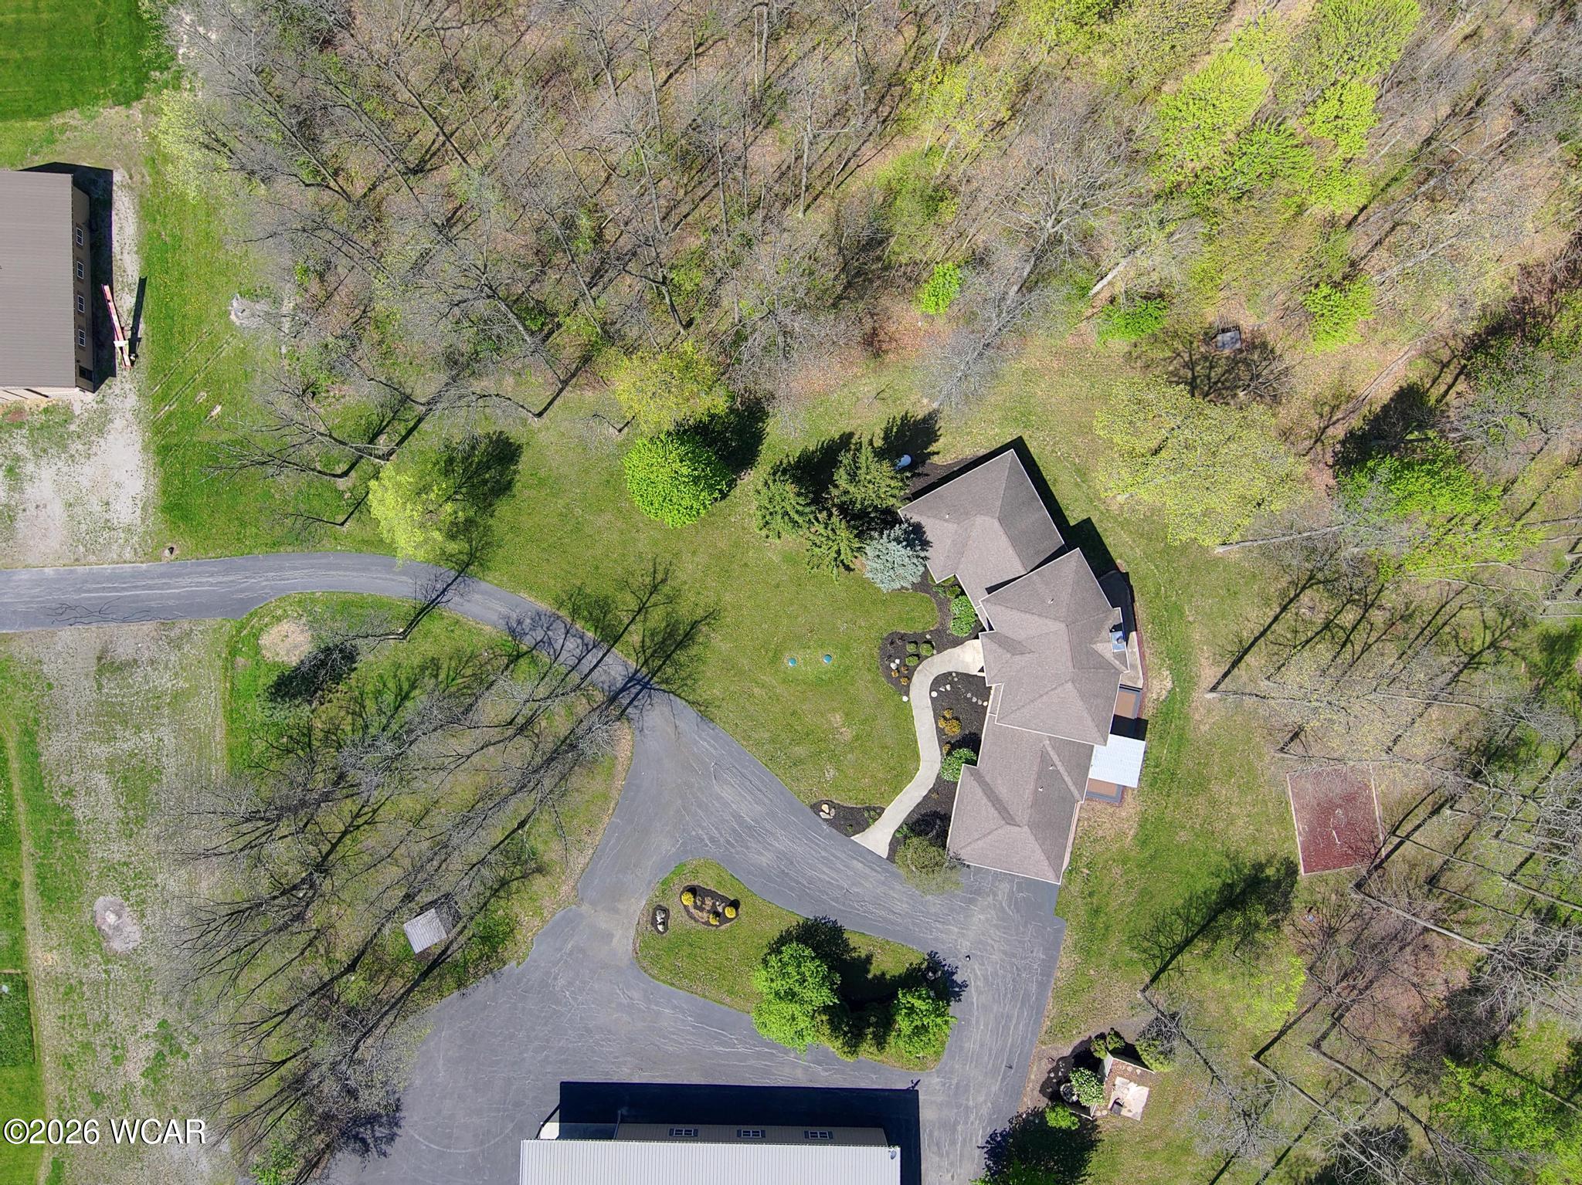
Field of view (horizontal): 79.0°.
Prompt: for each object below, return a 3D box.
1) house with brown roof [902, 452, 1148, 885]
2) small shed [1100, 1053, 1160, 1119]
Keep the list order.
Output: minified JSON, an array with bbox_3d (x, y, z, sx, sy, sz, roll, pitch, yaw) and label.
[{"bbox_3d":[15.150,4.900,62.000,13.800,6.300,28.200,-9,90,0],"label":"house with brown roof"},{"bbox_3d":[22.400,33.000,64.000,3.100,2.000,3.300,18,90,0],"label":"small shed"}]

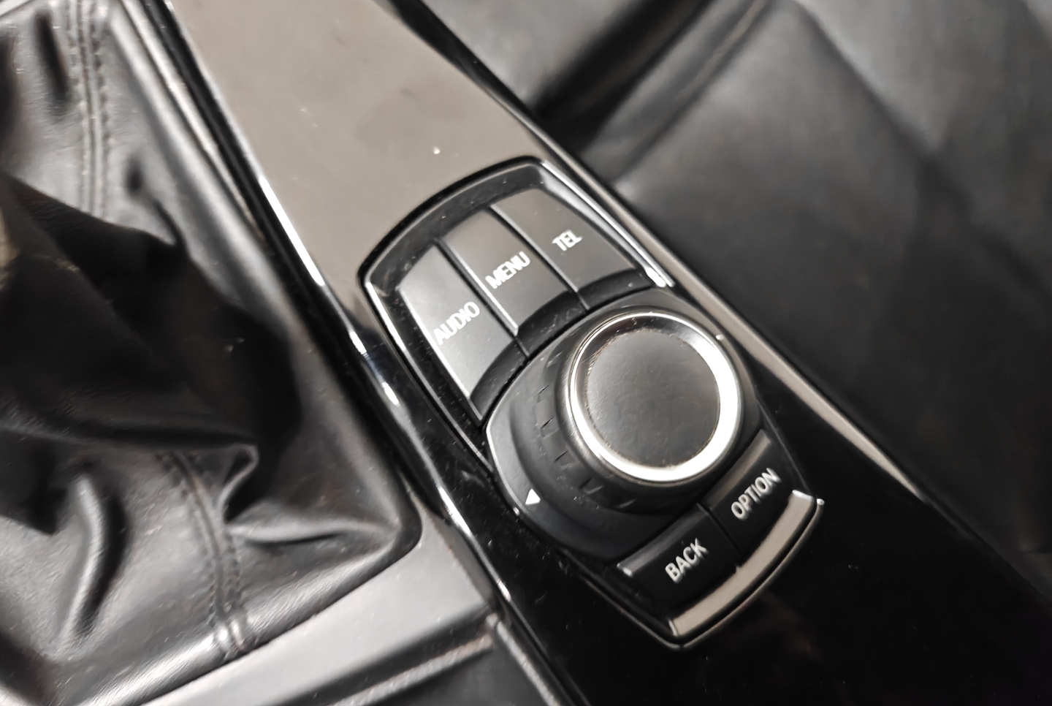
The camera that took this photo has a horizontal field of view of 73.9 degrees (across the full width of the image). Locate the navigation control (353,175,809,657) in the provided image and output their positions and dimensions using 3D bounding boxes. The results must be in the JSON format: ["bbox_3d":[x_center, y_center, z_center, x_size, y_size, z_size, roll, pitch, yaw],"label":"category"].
[{"bbox_3d":[0.019,0.004,0.163,0.065,0.027,0.123,-38,82,-15],"label":"navigation control"}]

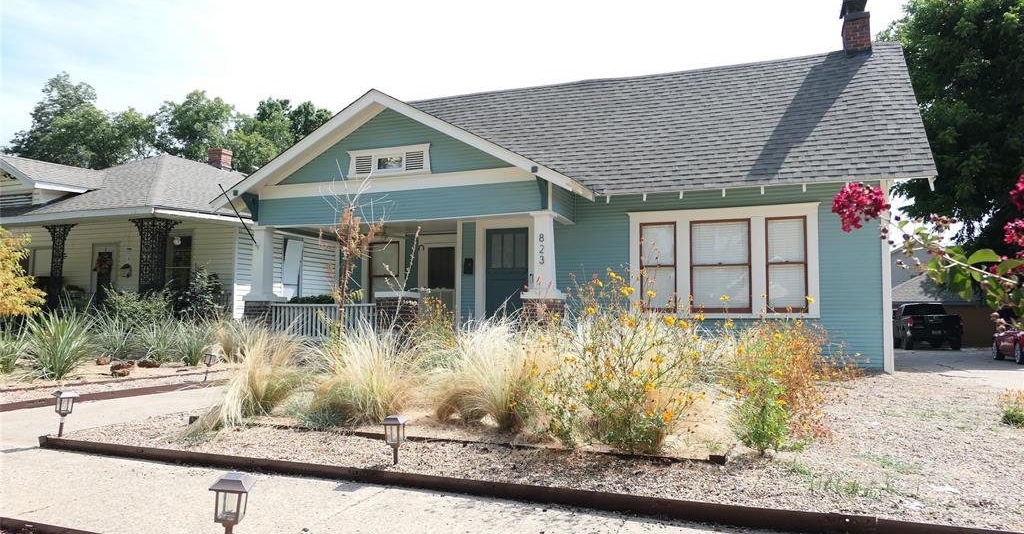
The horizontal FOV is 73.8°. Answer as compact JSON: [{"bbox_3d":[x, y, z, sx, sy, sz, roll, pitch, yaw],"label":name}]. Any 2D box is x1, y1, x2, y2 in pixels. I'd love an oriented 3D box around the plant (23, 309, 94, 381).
[{"bbox_3d":[-6.124,1.008,9.245,0.860,0.970,0.860,2,-4,-33],"label":"plant"}]

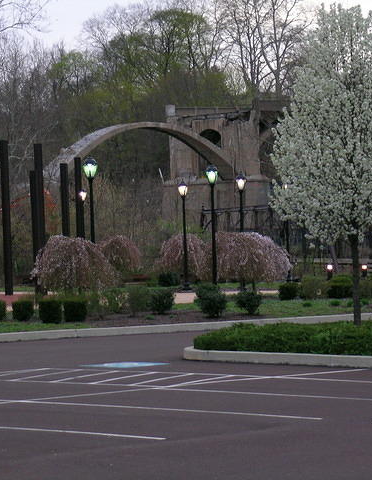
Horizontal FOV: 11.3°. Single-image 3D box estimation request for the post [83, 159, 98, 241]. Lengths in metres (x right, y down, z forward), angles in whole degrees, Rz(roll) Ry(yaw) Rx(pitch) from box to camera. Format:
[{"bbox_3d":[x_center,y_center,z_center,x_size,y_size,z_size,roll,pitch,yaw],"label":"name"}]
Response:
[{"bbox_3d":[-2.678,-0.187,54.300,0.410,4.322,0.410,-2,0,0],"label":"post"}]

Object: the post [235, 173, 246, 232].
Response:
[{"bbox_3d":[2.022,-0.277,67.500,0.410,4.280,0.410,-2,0,0],"label":"post"}]

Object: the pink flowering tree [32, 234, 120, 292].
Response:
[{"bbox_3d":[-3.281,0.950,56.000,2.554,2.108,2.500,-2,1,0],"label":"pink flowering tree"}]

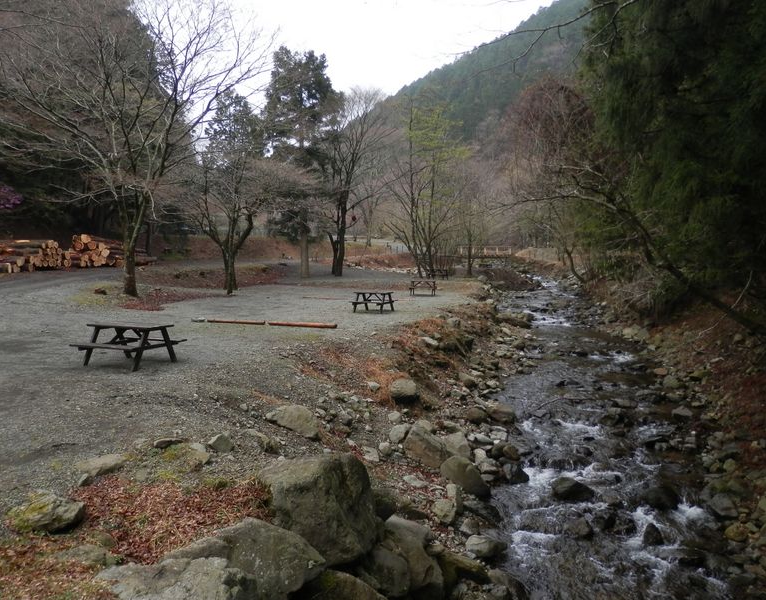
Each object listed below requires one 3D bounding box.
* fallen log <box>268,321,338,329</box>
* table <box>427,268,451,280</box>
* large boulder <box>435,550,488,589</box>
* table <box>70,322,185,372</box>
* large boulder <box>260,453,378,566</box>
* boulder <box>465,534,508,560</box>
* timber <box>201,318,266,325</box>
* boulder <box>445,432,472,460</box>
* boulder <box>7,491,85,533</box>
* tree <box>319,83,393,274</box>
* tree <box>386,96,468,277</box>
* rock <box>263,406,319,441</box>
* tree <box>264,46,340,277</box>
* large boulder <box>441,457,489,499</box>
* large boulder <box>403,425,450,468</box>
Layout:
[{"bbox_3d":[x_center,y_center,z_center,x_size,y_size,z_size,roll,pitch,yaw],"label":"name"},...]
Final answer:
[{"bbox_3d":[-2.341,0.730,16.800,2.120,0.140,0.140,1,3,16],"label":"fallen log"},{"bbox_3d":[4.168,-1.846,43.000,1.330,0.730,1.500,2,3,22],"label":"table"},{"bbox_3d":[0.757,2.556,5.500,0.480,0.280,0.380,1,3,10],"label":"large boulder"},{"bbox_3d":[-4.676,0.837,10.749,1.374,0.735,1.471,2,4,18],"label":"table"},{"bbox_3d":[-0.553,1.795,4.950,0.900,0.740,0.780,1,3,10],"label":"large boulder"},{"bbox_3d":[1.075,2.570,6.000,0.420,0.220,0.330,1,3,10],"label":"boulder"},{"bbox_3d":[-4.812,0.652,18.078,2.545,0.130,0.140,2,4,19],"label":"timber"},{"bbox_3d":[1.128,2.203,8.750,0.420,0.360,0.400,2,4,17],"label":"boulder"},{"bbox_3d":[-2.533,1.592,4.350,0.520,0.200,0.400,0,3,-6],"label":"boulder"},{"bbox_3d":[-1.920,-8.771,43.500,5.600,13.900,5.400,0,3,0],"label":"tree"},{"bbox_3d":[3.313,-8.567,44.000,6.200,13.700,6.000,1,3,0],"label":"tree"},{"bbox_3d":[-1.073,1.452,6.850,0.570,0.280,0.450,2,4,14],"label":"rock"},{"bbox_3d":[-6.629,-11.225,47.000,6.000,18.200,5.800,1,3,0],"label":"tree"},{"bbox_3d":[1.044,2.273,7.400,0.580,0.430,0.500,1,3,10],"label":"large boulder"},{"bbox_3d":[0.632,2.130,8.400,0.620,0.470,0.550,2,4,17],"label":"large boulder"}]

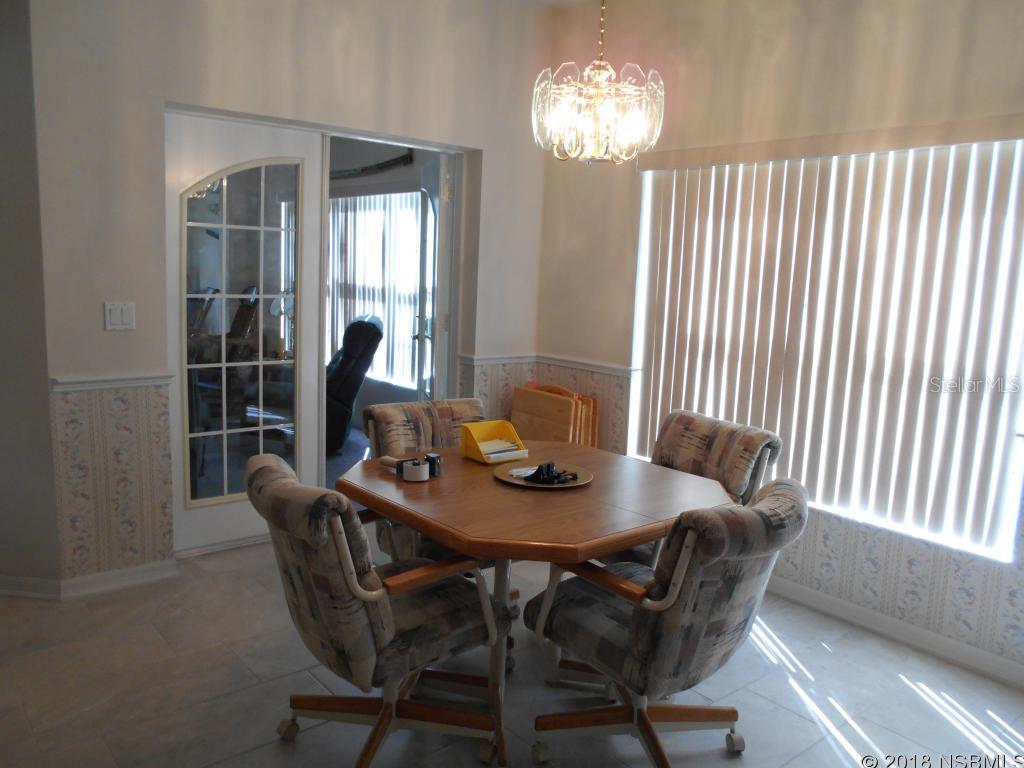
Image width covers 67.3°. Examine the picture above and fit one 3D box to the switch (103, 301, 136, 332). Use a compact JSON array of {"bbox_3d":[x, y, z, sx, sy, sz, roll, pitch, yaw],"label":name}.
[{"bbox_3d":[-1.627,-0.279,3.202,0.117,0.113,0.012,-5,11,-40],"label":"switch"}]

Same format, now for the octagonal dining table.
[{"bbox_3d":[0.062,0.690,2.612,1.065,0.745,1.065,-5,11,-40],"label":"octagonal dining table"}]

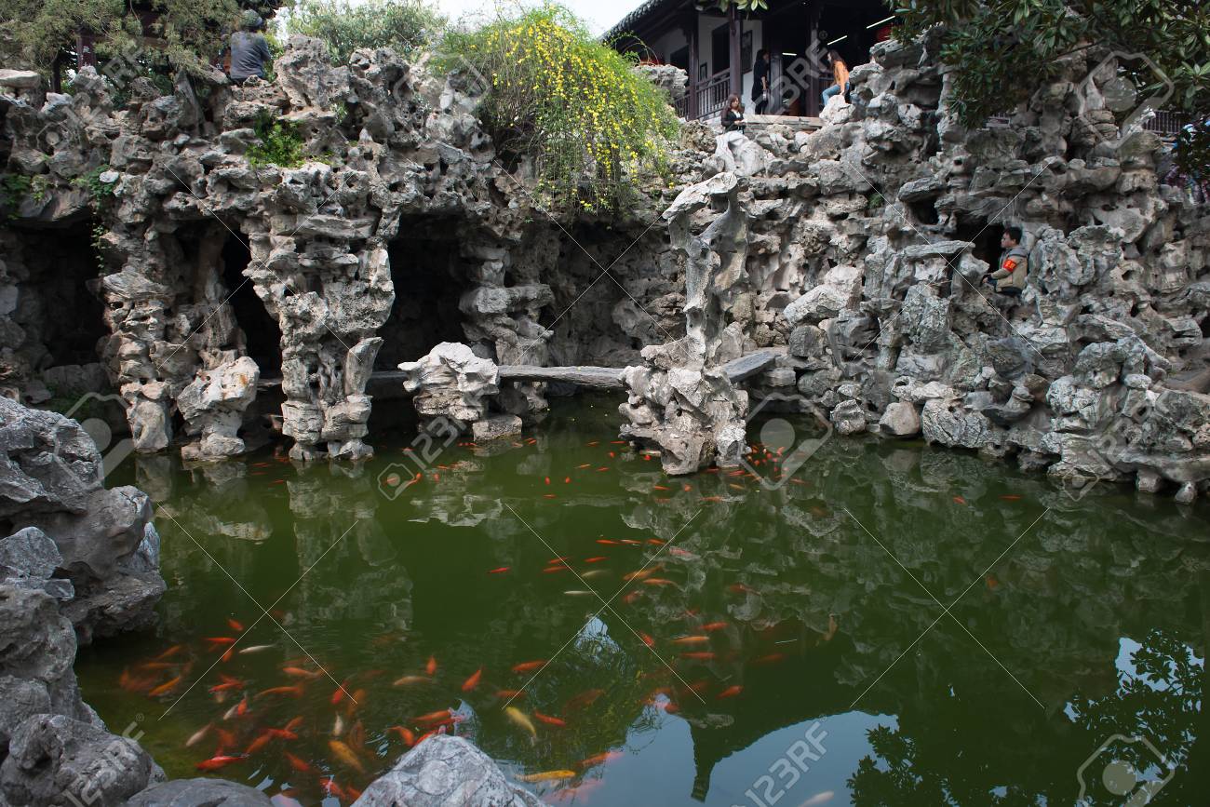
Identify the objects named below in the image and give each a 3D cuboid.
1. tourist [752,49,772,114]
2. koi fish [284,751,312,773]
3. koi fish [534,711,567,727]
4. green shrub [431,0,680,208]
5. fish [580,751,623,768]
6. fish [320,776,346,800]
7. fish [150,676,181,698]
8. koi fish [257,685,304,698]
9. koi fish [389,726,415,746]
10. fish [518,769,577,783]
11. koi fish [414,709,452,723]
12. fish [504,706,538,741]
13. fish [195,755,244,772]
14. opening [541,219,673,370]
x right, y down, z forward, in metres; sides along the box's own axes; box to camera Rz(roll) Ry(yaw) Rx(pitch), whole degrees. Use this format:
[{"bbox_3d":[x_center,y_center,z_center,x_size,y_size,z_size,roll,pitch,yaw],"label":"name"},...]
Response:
[{"bbox_3d":[3.618,-7.321,18.600,0.400,1.600,0.450,-1,10,0],"label":"tourist"},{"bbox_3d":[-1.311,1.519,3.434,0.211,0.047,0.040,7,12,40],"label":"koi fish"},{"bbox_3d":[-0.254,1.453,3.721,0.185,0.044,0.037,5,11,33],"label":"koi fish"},{"bbox_3d":[-0.595,-4.146,11.700,3.300,2.700,1.600,-1,10,0],"label":"green shrub"},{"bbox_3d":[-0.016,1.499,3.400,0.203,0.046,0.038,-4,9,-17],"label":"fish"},{"bbox_3d":[-1.170,1.656,3.474,0.207,0.050,0.045,7,13,41],"label":"fish"},{"bbox_3d":[-2.511,1.613,4.612,0.065,0.075,0.230,3,9,22],"label":"fish"},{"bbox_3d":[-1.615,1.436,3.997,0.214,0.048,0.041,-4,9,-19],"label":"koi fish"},{"bbox_3d":[-0.988,1.614,3.888,0.070,0.055,0.180,-9,12,-40],"label":"koi fish"},{"bbox_3d":[-0.236,1.520,3.297,0.245,0.055,0.047,-1,9,-1],"label":"fish"},{"bbox_3d":[-0.855,1.559,4.022,0.196,0.047,0.043,-4,10,-16],"label":"koi fish"},{"bbox_3d":[-0.434,1.647,4.143,0.085,0.085,0.320,-6,10,-29],"label":"fish"},{"bbox_3d":[-1.756,1.633,3.689,0.200,0.058,0.050,-4,10,-16],"label":"fish"},{"bbox_3d":[0.022,-1.683,12.600,1.950,2.250,1.200,-1,9,0],"label":"opening"}]

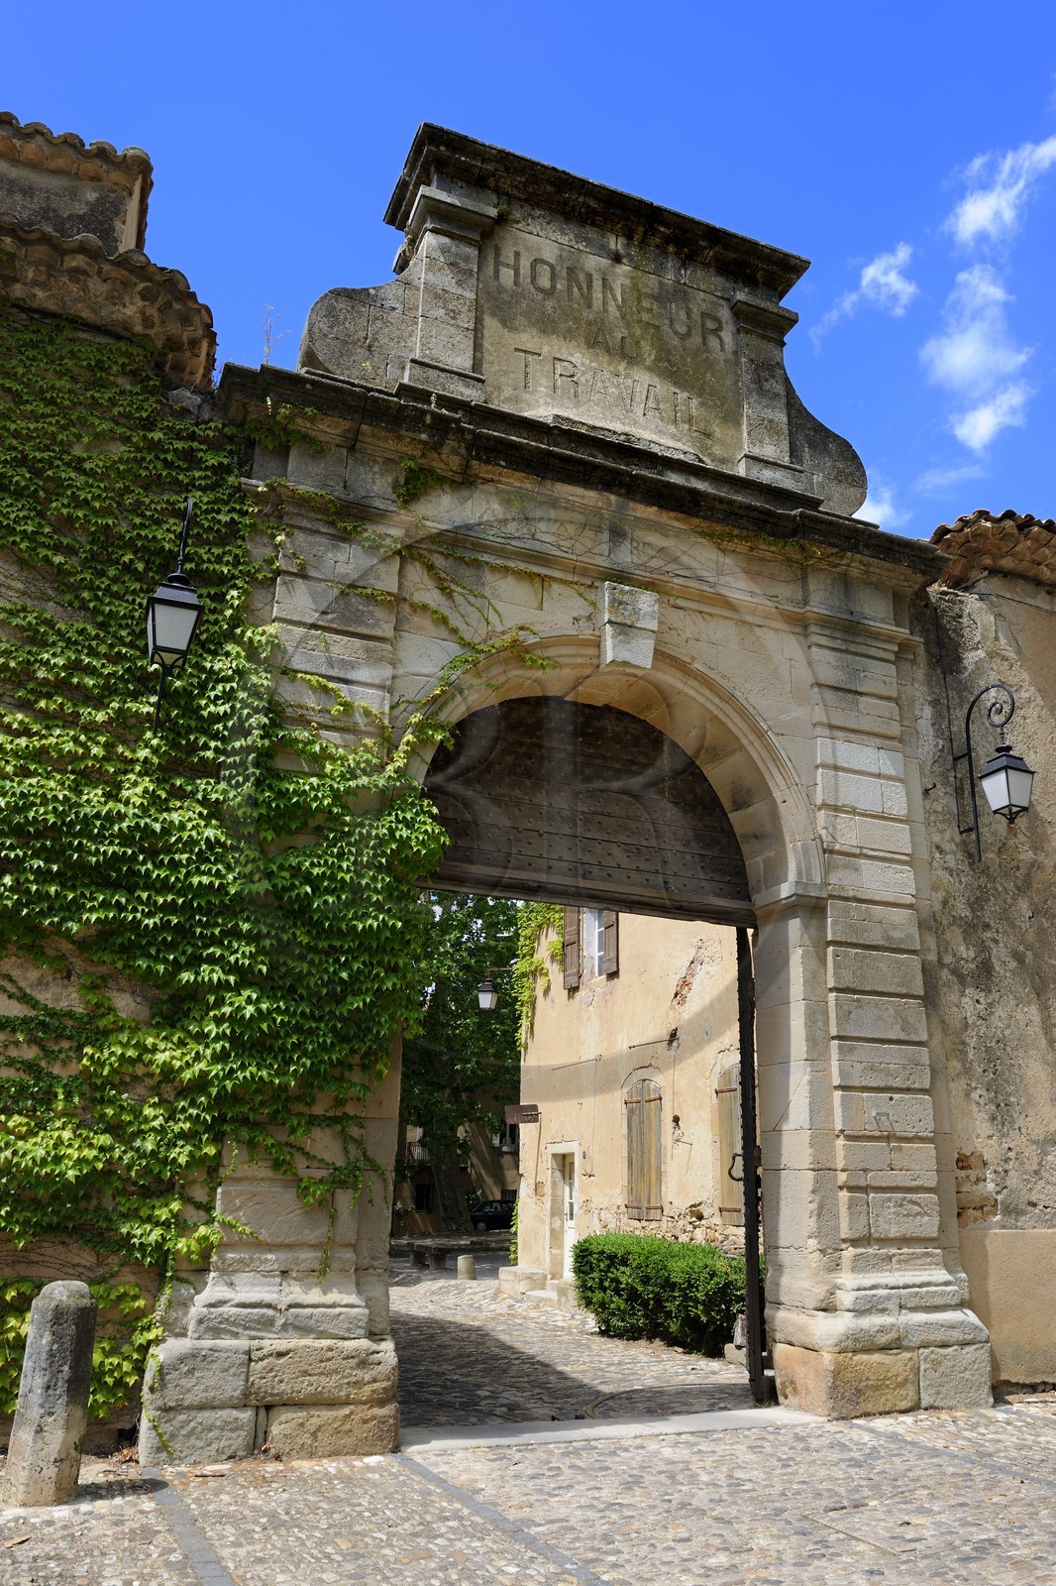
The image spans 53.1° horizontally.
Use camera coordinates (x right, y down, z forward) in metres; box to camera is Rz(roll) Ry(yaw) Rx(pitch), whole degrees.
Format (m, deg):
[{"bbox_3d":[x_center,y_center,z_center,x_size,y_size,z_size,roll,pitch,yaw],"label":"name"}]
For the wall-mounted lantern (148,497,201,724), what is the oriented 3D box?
[{"bbox_3d":[-2.784,-1.476,8.314,0.400,1.800,0.720,8,-19,-20],"label":"wall-mounted lantern"}]

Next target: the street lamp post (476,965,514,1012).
[{"bbox_3d":[-0.538,3.334,18.000,0.640,0.760,0.320,3,-18,-6],"label":"street lamp post"}]

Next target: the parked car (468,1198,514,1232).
[{"bbox_3d":[-0.896,18.016,45.000,3.750,1.400,1.630,6,-18,-13],"label":"parked car"}]

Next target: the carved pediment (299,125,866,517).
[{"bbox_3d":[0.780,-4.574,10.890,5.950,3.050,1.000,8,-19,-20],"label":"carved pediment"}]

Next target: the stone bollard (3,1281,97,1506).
[{"bbox_3d":[-2.679,3.366,6.000,0.377,1.067,0.377,8,-19,-20],"label":"stone bollard"}]

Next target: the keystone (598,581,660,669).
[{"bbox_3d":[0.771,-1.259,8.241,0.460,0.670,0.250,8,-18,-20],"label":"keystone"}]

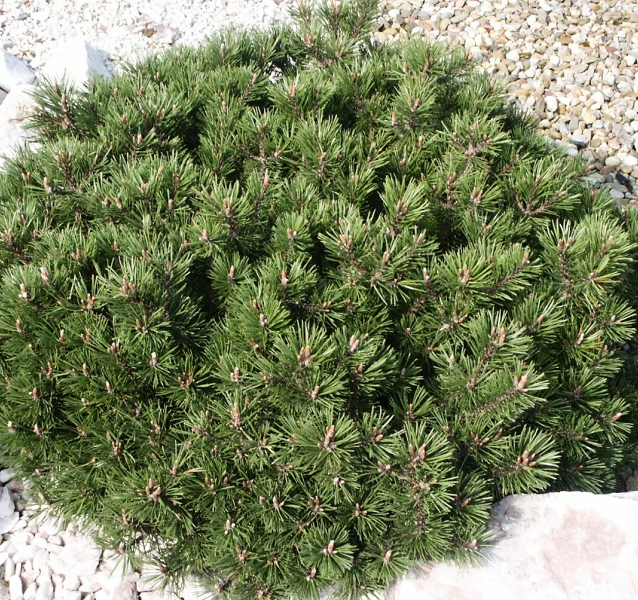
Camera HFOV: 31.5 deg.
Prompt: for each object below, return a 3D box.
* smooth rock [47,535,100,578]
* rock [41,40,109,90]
[{"bbox_3d":[-0.355,0.373,1.647,0.078,0.042,0.055,0,42,0],"label":"smooth rock"},{"bbox_3d":[-0.561,-0.541,2.610,0.155,0.110,0.125,0,42,0],"label":"rock"}]

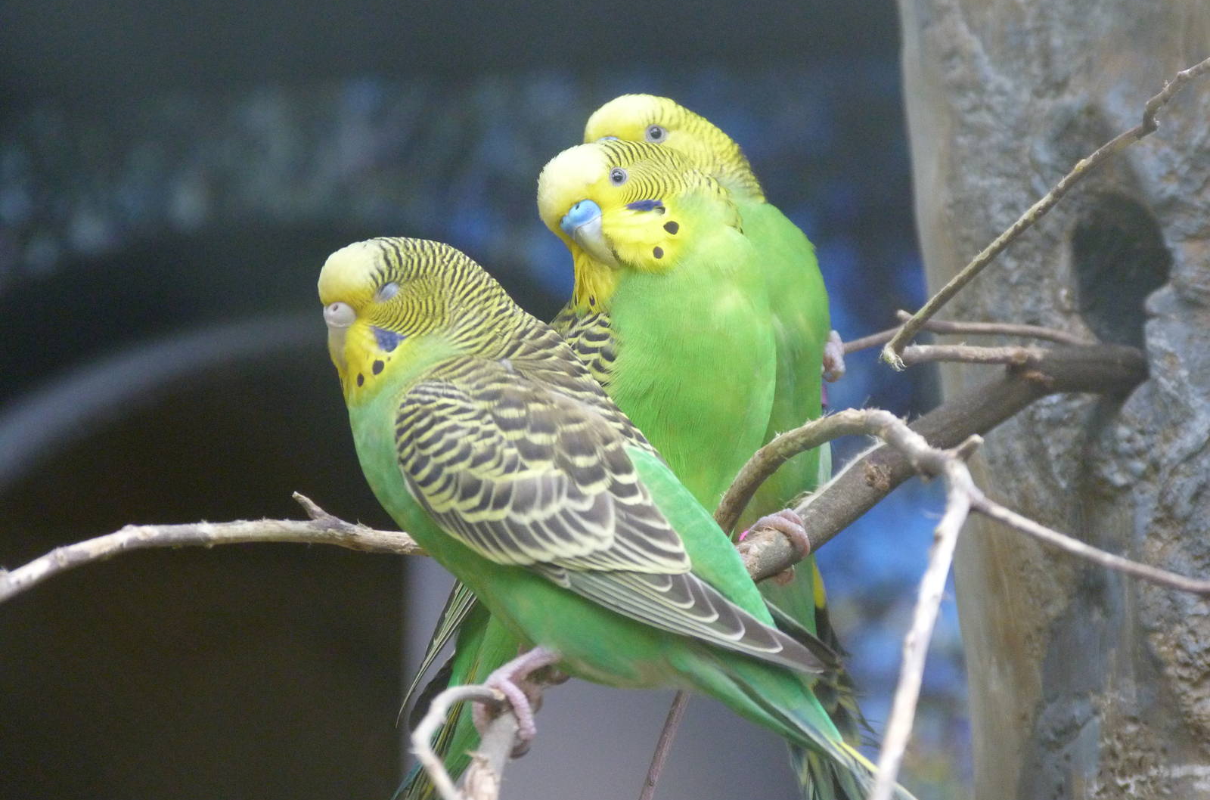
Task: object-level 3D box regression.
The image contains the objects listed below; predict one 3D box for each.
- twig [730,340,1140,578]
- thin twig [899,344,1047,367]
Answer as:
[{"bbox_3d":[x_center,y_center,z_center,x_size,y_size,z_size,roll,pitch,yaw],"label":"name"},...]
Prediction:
[{"bbox_3d":[0.076,0.013,2.045,0.121,0.020,0.016,-24,14,-35],"label":"twig"},{"bbox_3d":[0.083,-0.010,2.070,0.039,0.005,0.004,0,0,-31],"label":"thin twig"}]

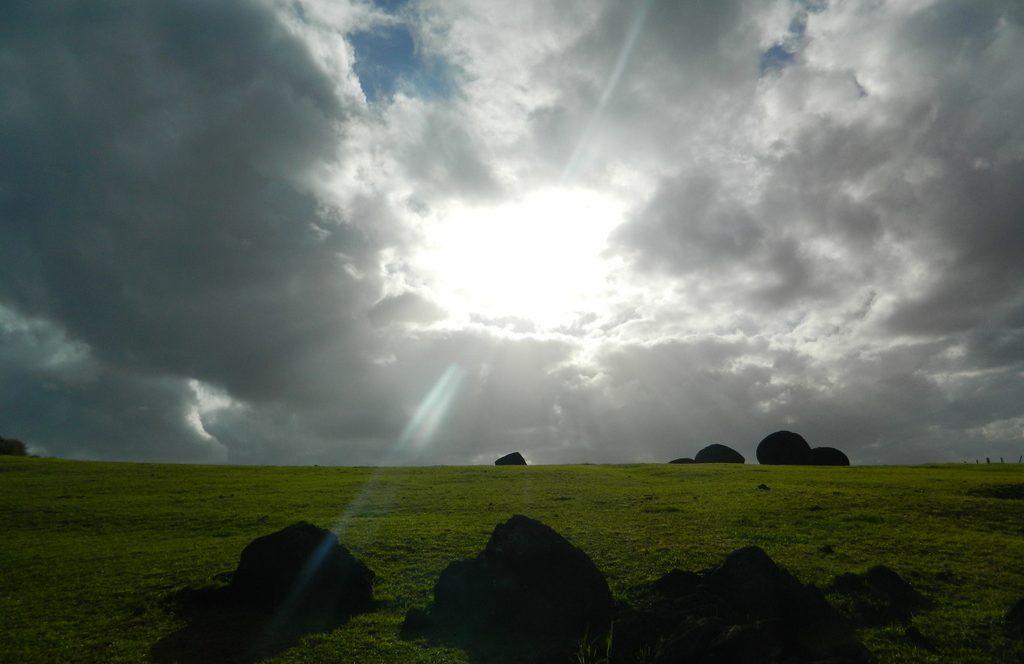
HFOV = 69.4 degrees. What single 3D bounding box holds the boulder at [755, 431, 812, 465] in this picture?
[{"bbox_3d":[10.686,4.618,29.000,2.200,1.470,2.000,0,-10,0],"label":"boulder"}]

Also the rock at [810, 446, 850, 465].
[{"bbox_3d":[12.759,5.122,30.000,1.950,0.910,1.700,0,-10,0],"label":"rock"}]

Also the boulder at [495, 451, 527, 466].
[{"bbox_3d":[-0.037,4.664,27.000,1.170,0.570,1.000,0,-11,0],"label":"boulder"}]

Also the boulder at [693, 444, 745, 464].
[{"bbox_3d":[7.876,4.676,28.000,1.930,0.830,1.600,0,-11,0],"label":"boulder"}]

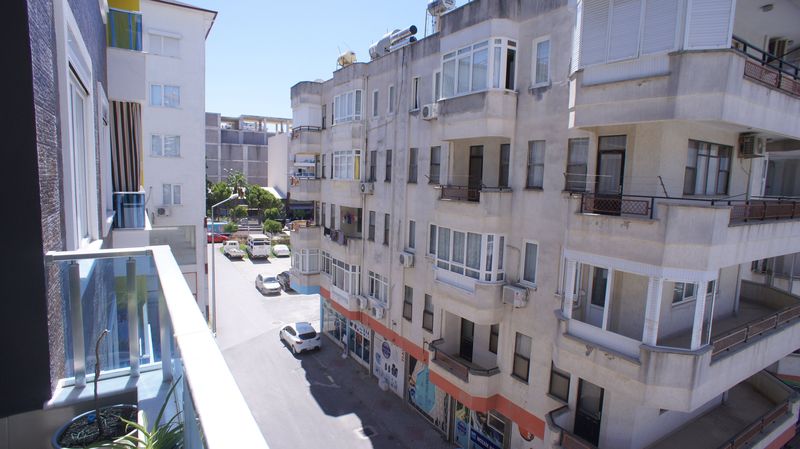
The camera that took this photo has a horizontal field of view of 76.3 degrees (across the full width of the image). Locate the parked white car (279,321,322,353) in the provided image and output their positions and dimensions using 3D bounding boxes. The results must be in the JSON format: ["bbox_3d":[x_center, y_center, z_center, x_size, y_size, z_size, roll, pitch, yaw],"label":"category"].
[{"bbox_3d":[-6.529,7.106,33.111,1.770,1.500,4.150,-2,8,-29],"label":"parked white car"}]

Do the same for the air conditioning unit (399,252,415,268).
[{"bbox_3d":[0.269,1.544,22.001,0.300,0.550,0.800,-2,8,-30],"label":"air conditioning unit"}]

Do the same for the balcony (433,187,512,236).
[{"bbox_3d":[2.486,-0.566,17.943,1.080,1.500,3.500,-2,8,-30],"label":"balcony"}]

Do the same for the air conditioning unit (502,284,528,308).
[{"bbox_3d":[3.755,2.333,16.583,0.310,0.559,0.828,-1,6,-29],"label":"air conditioning unit"}]

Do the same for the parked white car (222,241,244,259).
[{"bbox_3d":[-19.988,2.929,61.488,1.650,1.600,4.300,-1,6,-29],"label":"parked white car"}]

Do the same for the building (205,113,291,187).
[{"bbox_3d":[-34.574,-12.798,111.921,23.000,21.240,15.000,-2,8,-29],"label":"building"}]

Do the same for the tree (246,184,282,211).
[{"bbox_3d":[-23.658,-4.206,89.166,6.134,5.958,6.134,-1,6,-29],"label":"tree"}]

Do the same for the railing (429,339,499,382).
[{"bbox_3d":[2.386,5.475,20.356,1.050,0.600,3.600,-2,8,-29],"label":"railing"}]

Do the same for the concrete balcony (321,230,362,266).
[{"bbox_3d":[-3.333,1.360,30.589,1.150,1.500,3.900,-2,8,-29],"label":"concrete balcony"}]

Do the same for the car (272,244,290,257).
[{"bbox_3d":[-15.101,3.158,65.116,1.750,1.480,4.300,-1,7,-24],"label":"car"}]

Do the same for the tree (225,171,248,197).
[{"bbox_3d":[-29.660,-4.727,92.350,4.300,10.000,4.300,-2,8,-29],"label":"tree"}]

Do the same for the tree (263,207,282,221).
[{"bbox_3d":[-22.064,-1.644,88.049,3.028,2.596,3.028,-1,6,-29],"label":"tree"}]

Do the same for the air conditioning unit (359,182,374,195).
[{"bbox_3d":[-1.778,-2.018,28.151,0.340,0.600,0.850,-2,8,-29],"label":"air conditioning unit"}]

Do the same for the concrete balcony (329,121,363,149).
[{"bbox_3d":[-2.850,-4.635,27.048,0.740,1.370,3.100,-2,8,-30],"label":"concrete balcony"}]

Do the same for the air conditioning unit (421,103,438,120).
[{"bbox_3d":[1.167,-4.431,20.094,0.300,0.550,0.800,-2,8,-30],"label":"air conditioning unit"}]

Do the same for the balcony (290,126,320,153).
[{"bbox_3d":[-5.859,-5.224,31.857,1.310,1.600,3.000,-2,8,-30],"label":"balcony"}]

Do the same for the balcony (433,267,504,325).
[{"bbox_3d":[2.359,2.525,18.664,0.989,1.369,3.392,-1,6,-29],"label":"balcony"}]

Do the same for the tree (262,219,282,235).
[{"bbox_3d":[-20.072,0.512,80.101,2.991,2.755,2.991,-1,6,-29],"label":"tree"}]

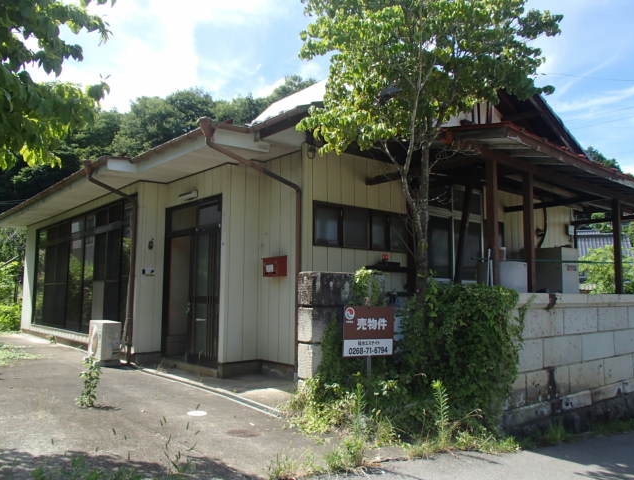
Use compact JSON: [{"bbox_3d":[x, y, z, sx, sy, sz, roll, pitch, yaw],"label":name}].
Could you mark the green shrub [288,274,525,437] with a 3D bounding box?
[{"bbox_3d":[0.794,0.954,4.531,1.950,1.240,0.800,5,-8,-41],"label":"green shrub"}]

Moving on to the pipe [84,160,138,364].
[{"bbox_3d":[-3.041,0.336,7.517,0.781,2.923,0.122,5,-8,-41],"label":"pipe"}]

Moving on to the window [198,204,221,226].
[{"bbox_3d":[-1.479,-0.321,7.097,0.061,0.259,0.589,5,-8,-41],"label":"window"}]

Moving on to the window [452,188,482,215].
[{"bbox_3d":[2.567,-0.656,8.866,0.863,0.365,0.071,5,-8,-41],"label":"window"}]

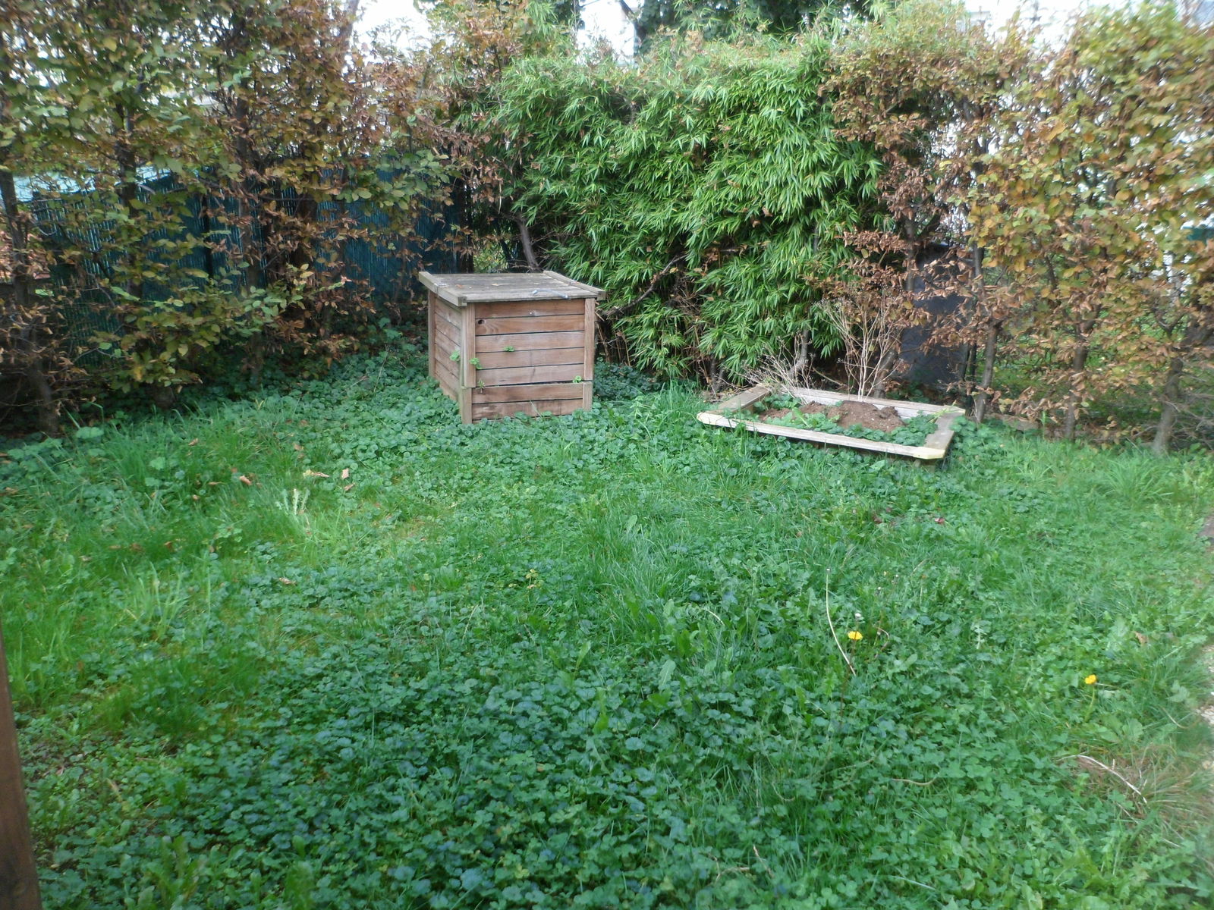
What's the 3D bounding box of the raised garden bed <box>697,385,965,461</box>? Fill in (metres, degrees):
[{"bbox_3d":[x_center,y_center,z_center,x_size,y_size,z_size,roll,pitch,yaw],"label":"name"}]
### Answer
[{"bbox_3d":[1.400,-0.180,5.530,1.340,0.170,1.130,10,19,25],"label":"raised garden bed"}]

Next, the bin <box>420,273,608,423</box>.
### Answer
[{"bbox_3d":[-0.633,-0.710,5.850,0.910,0.800,0.950,-5,19,-23],"label":"bin"}]

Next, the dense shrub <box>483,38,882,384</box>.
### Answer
[{"bbox_3d":[0.530,-1.870,7.000,2.750,2.380,1.250,8,18,18],"label":"dense shrub"}]

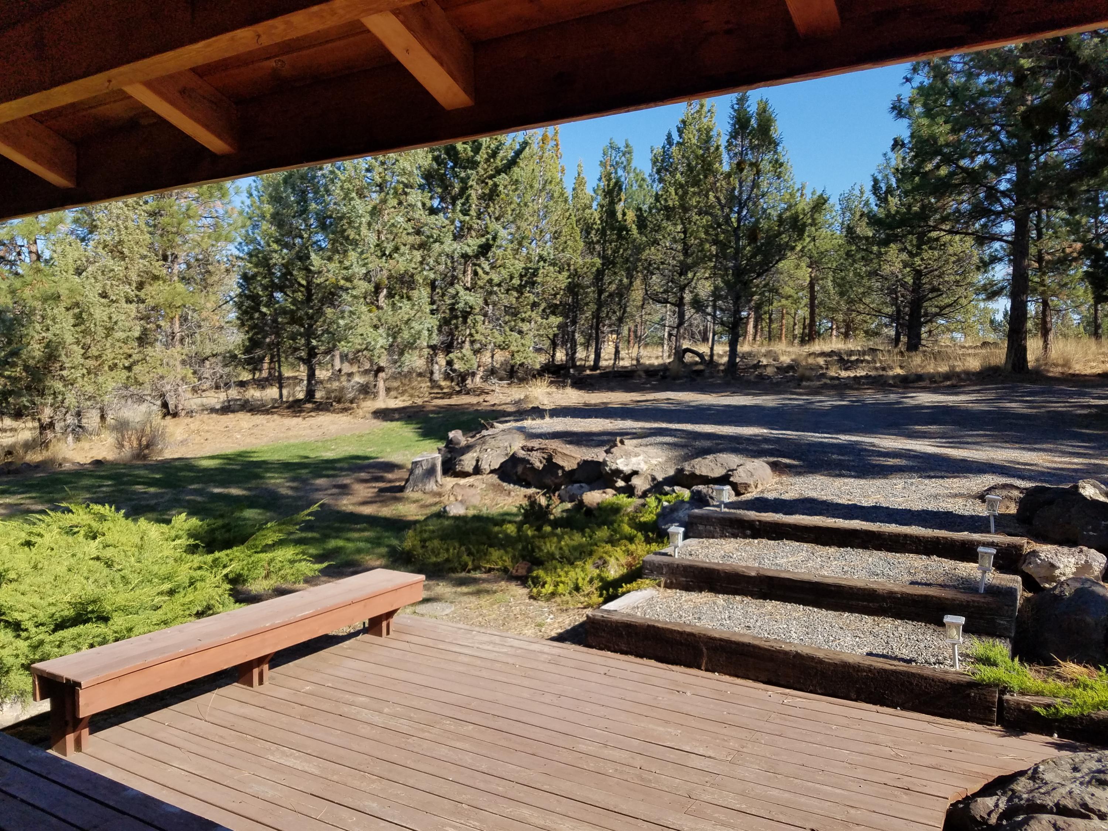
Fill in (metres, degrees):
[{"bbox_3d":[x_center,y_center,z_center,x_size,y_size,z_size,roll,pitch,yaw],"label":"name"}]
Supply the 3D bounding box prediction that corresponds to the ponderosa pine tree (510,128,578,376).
[{"bbox_3d":[-0.337,-5.490,27.000,2.600,8.500,2.600,0,2,-1],"label":"ponderosa pine tree"}]

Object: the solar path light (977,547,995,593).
[{"bbox_3d":[2.821,1.010,5.430,0.112,0.304,0.112,1,3,32],"label":"solar path light"}]

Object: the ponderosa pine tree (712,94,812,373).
[{"bbox_3d":[6.629,-5.802,26.500,3.100,8.900,3.100,0,3,14],"label":"ponderosa pine tree"}]

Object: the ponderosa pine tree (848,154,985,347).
[{"bbox_3d":[13.527,-6.078,31.000,4.600,7.100,4.600,1,3,23],"label":"ponderosa pine tree"}]

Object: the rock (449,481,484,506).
[{"bbox_3d":[-1.161,1.030,11.000,0.450,0.300,0.380,0,2,-6],"label":"rock"}]

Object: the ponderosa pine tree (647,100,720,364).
[{"bbox_3d":[4.510,-6.470,29.000,2.650,9.300,2.650,0,3,9],"label":"ponderosa pine tree"}]

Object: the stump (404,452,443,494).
[{"bbox_3d":[-1.891,0.830,12.000,0.530,0.550,0.530,-1,3,-9],"label":"stump"}]

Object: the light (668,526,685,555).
[{"bbox_3d":[0.964,0.995,6.550,0.108,0.240,0.108,1,3,32],"label":"light"}]

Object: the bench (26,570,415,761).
[{"bbox_3d":[-1.750,1.403,5.041,0.447,0.423,2.443,1,3,32],"label":"bench"}]

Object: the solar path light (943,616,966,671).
[{"bbox_3d":[2.214,1.255,4.600,0.110,0.295,0.110,1,3,32],"label":"solar path light"}]

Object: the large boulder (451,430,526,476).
[{"bbox_3d":[-1.038,0.581,13.300,1.150,0.650,0.900,0,2,-4],"label":"large boulder"}]

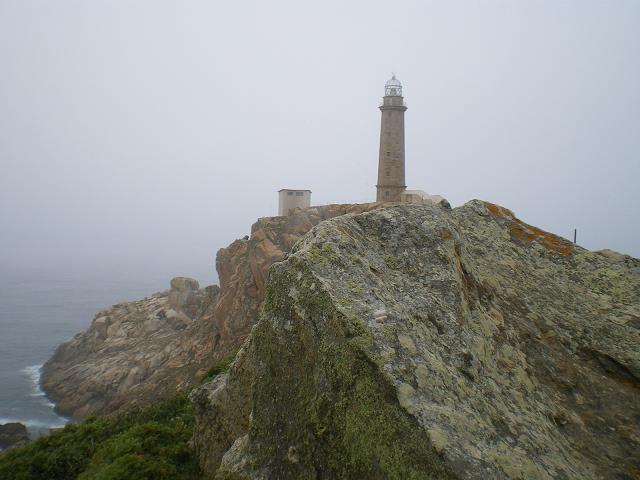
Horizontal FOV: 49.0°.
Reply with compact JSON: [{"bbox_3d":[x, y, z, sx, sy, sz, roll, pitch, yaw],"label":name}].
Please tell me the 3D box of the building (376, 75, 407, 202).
[{"bbox_3d":[14.860,-20.840,145.000,6.200,26.500,6.200,1,-1,5],"label":"building"}]

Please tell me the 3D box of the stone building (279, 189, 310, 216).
[{"bbox_3d":[-5.190,-7.530,143.000,6.400,5.700,5.800,1,-1,-2],"label":"stone building"}]

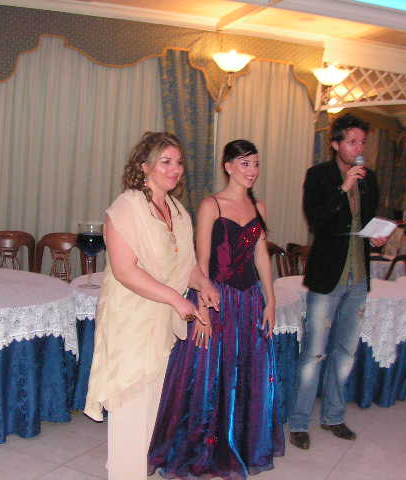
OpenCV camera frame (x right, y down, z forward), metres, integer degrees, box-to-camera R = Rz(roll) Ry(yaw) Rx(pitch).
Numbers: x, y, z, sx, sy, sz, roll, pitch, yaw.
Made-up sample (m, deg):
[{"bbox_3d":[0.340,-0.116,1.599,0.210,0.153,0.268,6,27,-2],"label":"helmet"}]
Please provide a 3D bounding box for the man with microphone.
[{"bbox_3d":[0.784,0.251,3.825,0.530,1.840,0.460,1,6,-38],"label":"man with microphone"}]

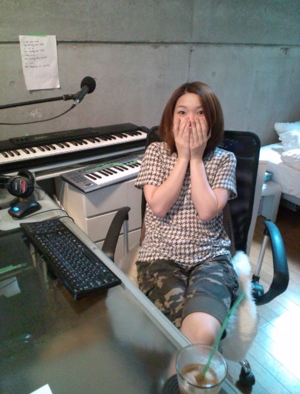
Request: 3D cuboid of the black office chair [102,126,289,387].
[{"bbox_3d":[0.181,0.268,1.373,0.630,0.975,0.650,5,25,10],"label":"black office chair"}]

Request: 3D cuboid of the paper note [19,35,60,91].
[{"bbox_3d":[-0.604,-0.745,1.804,0.195,0.276,0.005,-15,29,-30],"label":"paper note"}]

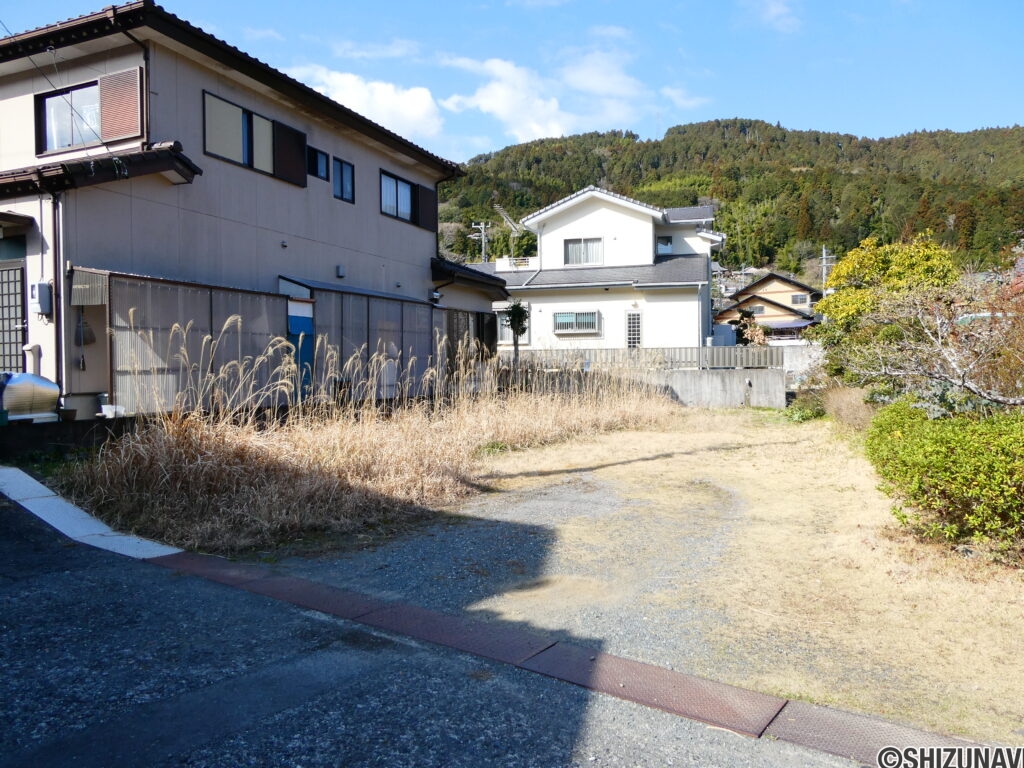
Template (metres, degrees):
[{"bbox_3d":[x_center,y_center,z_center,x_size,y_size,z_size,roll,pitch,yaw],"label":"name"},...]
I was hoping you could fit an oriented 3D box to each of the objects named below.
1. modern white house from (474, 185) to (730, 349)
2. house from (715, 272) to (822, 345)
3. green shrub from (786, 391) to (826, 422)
[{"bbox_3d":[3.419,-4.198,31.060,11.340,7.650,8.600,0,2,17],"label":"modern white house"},{"bbox_3d":[28.150,-7.409,75.057,9.716,8.200,10.000,1,2,38],"label":"house"},{"bbox_3d":[8.296,0.620,20.000,1.120,0.850,1.100,0,2,20],"label":"green shrub"}]

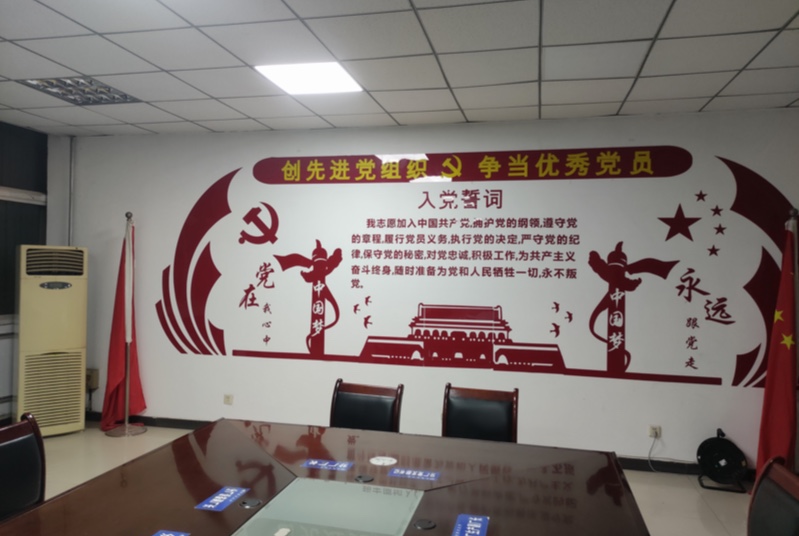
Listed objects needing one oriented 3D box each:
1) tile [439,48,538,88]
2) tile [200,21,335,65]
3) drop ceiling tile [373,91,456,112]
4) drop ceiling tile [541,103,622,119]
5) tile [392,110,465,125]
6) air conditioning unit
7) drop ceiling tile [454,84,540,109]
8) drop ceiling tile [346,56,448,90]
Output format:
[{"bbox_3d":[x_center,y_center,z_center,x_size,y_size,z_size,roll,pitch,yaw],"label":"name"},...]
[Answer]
[{"bbox_3d":[0.580,-1.256,3.617,0.595,0.020,0.595,1,0,13],"label":"tile"},{"bbox_3d":[-0.730,-1.282,3.295,0.594,0.020,0.594,1,0,13],"label":"tile"},{"bbox_3d":[0.131,-1.265,4.324,0.594,0.020,0.594,1,0,13],"label":"drop ceiling tile"},{"bbox_3d":[1.411,-1.237,4.525,0.595,0.020,0.392,1,0,13],"label":"drop ceiling tile"},{"bbox_3d":[0.243,-1.261,4.802,0.595,0.020,0.392,1,0,13],"label":"tile"},{"bbox_3d":[-3.239,0.661,5.365,0.531,1.708,0.310,1,0,-40],"label":"air conditioning unit"},{"bbox_3d":[0.715,-1.254,4.186,0.594,0.020,0.594,1,0,13],"label":"drop ceiling tile"},{"bbox_3d":[-0.008,-1.268,3.740,0.594,0.020,0.594,1,0,13],"label":"drop ceiling tile"}]

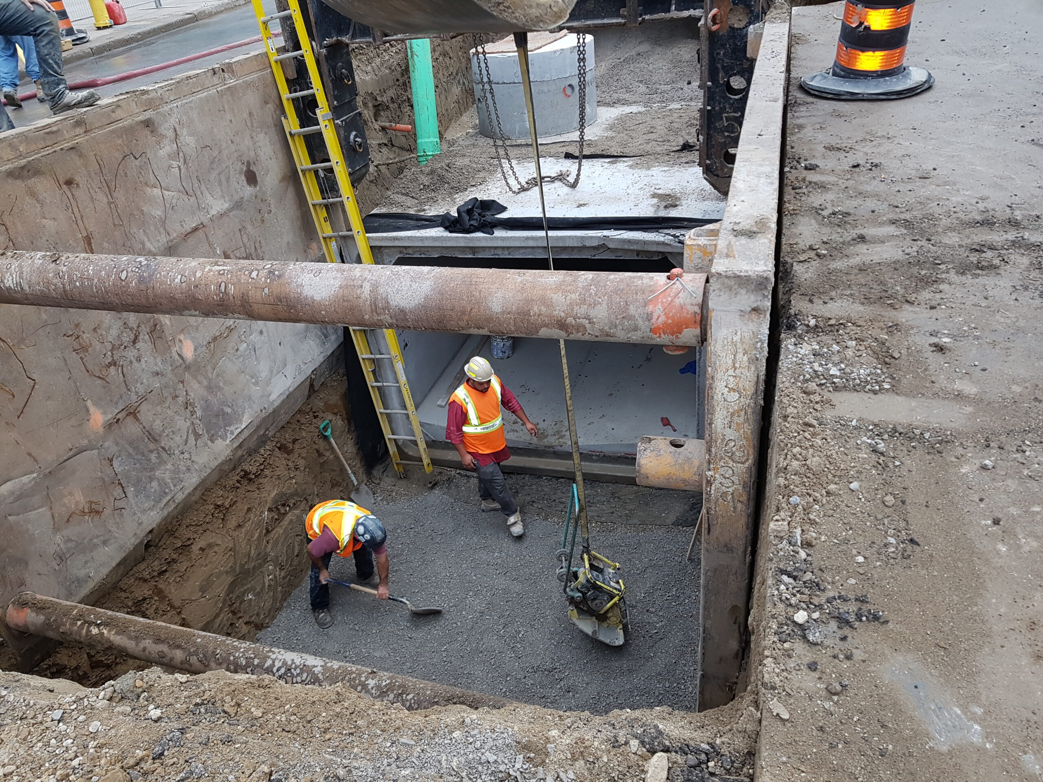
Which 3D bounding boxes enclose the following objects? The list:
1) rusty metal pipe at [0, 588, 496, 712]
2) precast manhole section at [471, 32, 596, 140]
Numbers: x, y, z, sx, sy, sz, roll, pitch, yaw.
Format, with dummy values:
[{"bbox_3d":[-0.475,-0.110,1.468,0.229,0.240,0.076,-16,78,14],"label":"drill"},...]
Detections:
[{"bbox_3d":[-1.229,1.546,4.265,3.742,0.220,0.220,7,34,15],"label":"rusty metal pipe"},{"bbox_3d":[0.161,-3.688,9.399,1.455,0.910,1.455,4,33,17],"label":"precast manhole section"}]

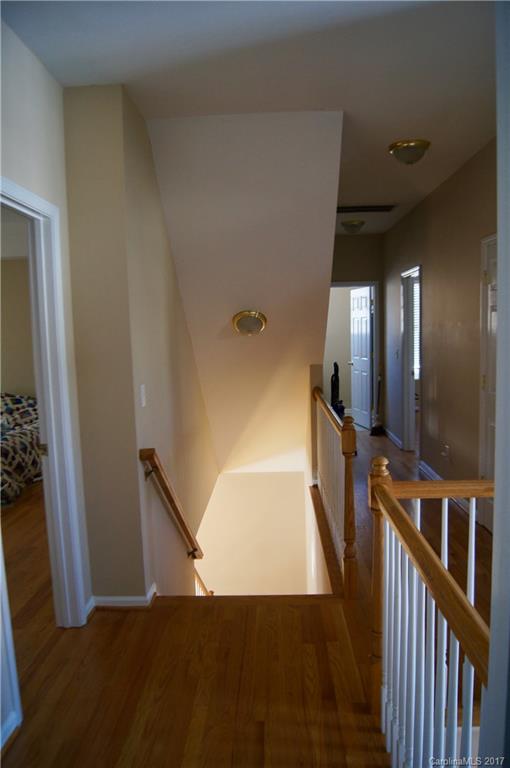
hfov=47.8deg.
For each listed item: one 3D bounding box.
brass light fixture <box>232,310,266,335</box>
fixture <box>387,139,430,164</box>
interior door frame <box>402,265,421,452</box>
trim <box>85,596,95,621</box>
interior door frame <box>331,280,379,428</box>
[{"bbox_3d":[-0.042,-0.471,4.749,0.286,0.104,0.286,-1,-35,3],"label":"brass light fixture"},{"bbox_3d":[1.065,-1.579,3.963,0.284,0.120,0.284,-1,6,3],"label":"fixture"},{"bbox_3d":[1.794,-0.209,6.471,0.130,2.100,0.920,-1,6,3],"label":"interior door frame"},{"bbox_3d":[-0.902,1.218,3.146,0.016,0.080,0.160,-1,6,3],"label":"trim"},{"bbox_3d":[1.325,-0.373,8.235,0.910,2.100,0.130,-1,6,3],"label":"interior door frame"}]

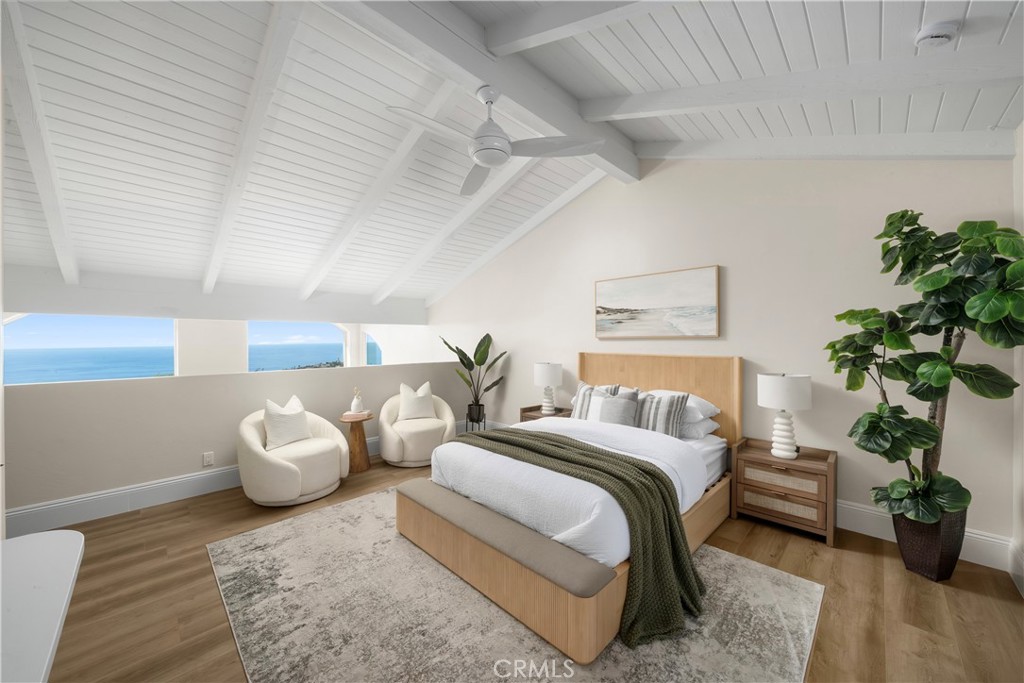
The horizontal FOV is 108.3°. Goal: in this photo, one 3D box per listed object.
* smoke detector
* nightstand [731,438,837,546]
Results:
[{"bbox_3d":[1.873,-1.357,1.624,0.140,0.050,0.140,0,19,-45],"label":"smoke detector"},{"bbox_3d":[2.149,1.147,2.929,0.620,0.590,0.370,0,1,43],"label":"nightstand"}]

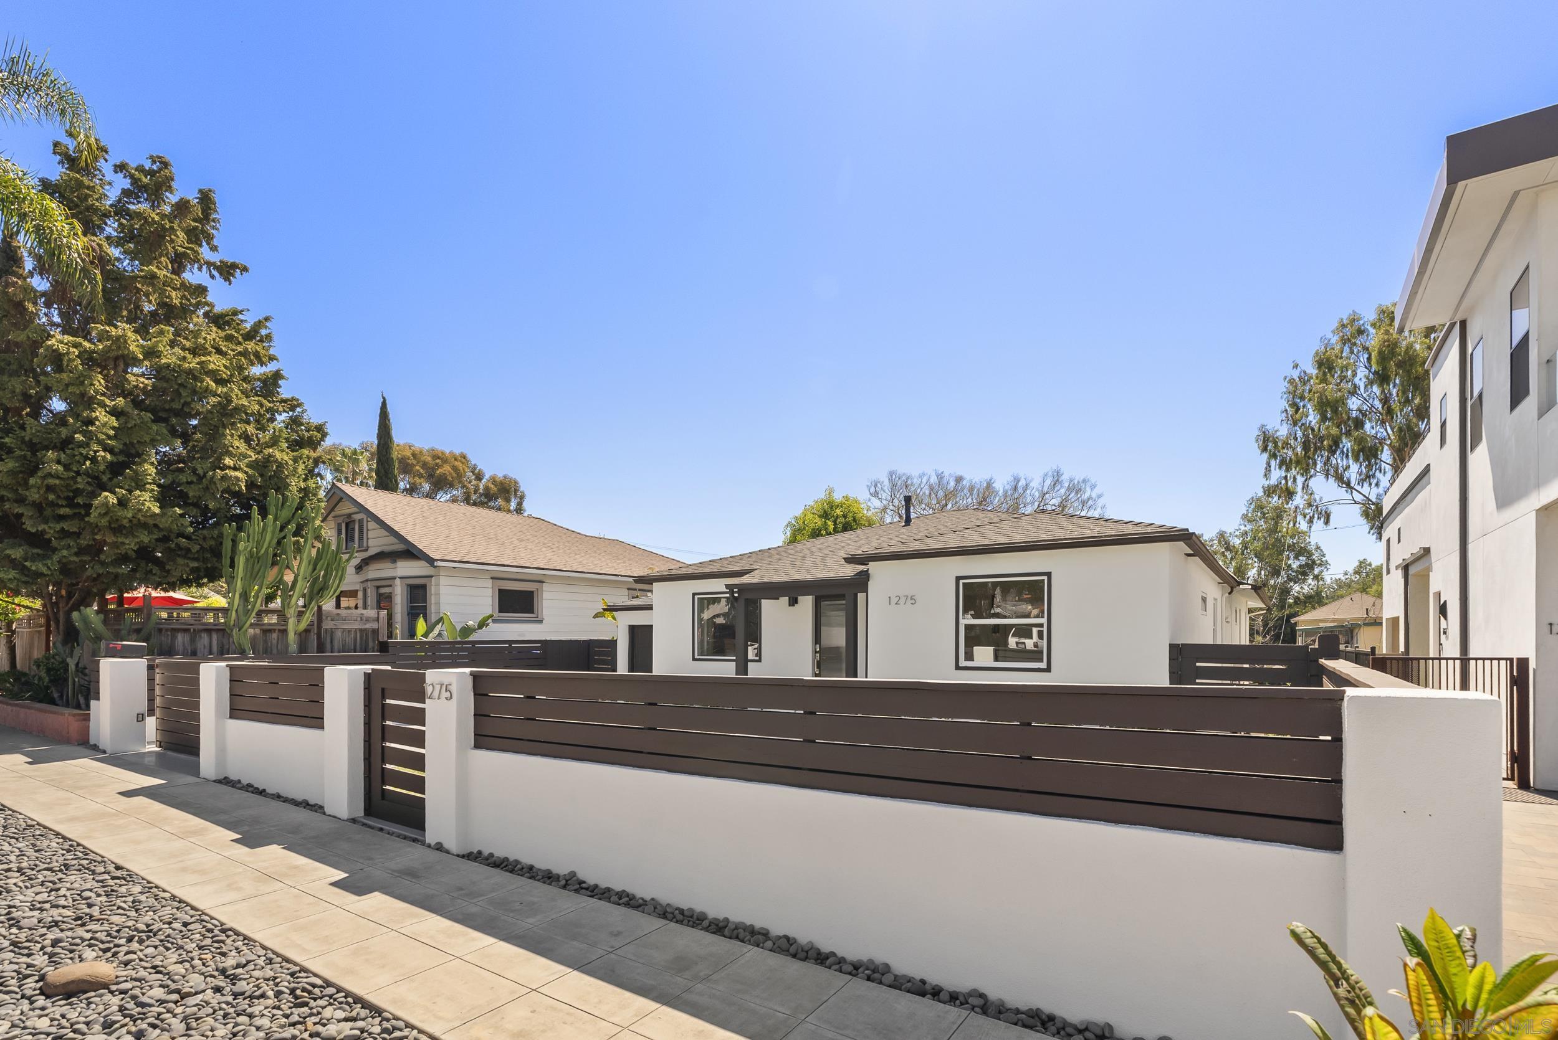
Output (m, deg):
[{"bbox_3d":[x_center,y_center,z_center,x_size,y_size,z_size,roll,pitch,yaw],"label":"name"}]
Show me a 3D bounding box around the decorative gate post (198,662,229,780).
[{"bbox_3d":[-6.778,2.462,8.551,0.420,1.400,0.410,-4,-8,33],"label":"decorative gate post"}]

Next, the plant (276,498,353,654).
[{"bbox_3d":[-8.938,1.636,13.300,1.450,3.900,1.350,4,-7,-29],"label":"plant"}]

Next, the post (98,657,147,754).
[{"bbox_3d":[-9.931,2.827,10.527,0.420,1.400,0.410,-4,-8,33],"label":"post"}]

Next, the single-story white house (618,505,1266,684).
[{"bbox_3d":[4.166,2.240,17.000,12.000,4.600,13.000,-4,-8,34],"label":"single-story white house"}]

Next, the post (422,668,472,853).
[{"bbox_3d":[-2.515,1.910,5.557,0.420,1.400,0.410,-4,-8,33],"label":"post"}]

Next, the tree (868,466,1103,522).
[{"bbox_3d":[8.690,2.190,29.000,10.000,8.800,9.400,0,-3,0],"label":"tree"}]

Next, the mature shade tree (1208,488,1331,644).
[{"bbox_3d":[19.947,2.214,28.000,5.200,7.800,5.000,-4,-8,33],"label":"mature shade tree"}]

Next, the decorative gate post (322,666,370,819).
[{"bbox_3d":[-4.018,2.110,6.639,0.420,1.400,0.410,-4,-8,33],"label":"decorative gate post"}]

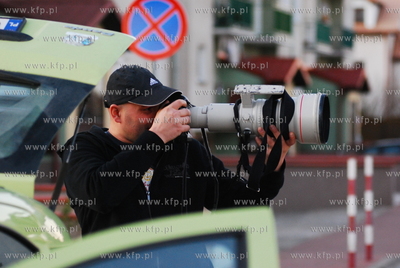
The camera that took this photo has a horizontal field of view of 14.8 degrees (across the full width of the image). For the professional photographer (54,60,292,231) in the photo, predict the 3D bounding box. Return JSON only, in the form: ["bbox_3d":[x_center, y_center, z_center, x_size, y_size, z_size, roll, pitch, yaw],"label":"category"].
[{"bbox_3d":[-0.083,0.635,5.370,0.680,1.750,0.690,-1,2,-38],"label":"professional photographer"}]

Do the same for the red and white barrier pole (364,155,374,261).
[{"bbox_3d":[1.649,0.728,15.000,0.078,1.035,0.078,0,1,0],"label":"red and white barrier pole"}]

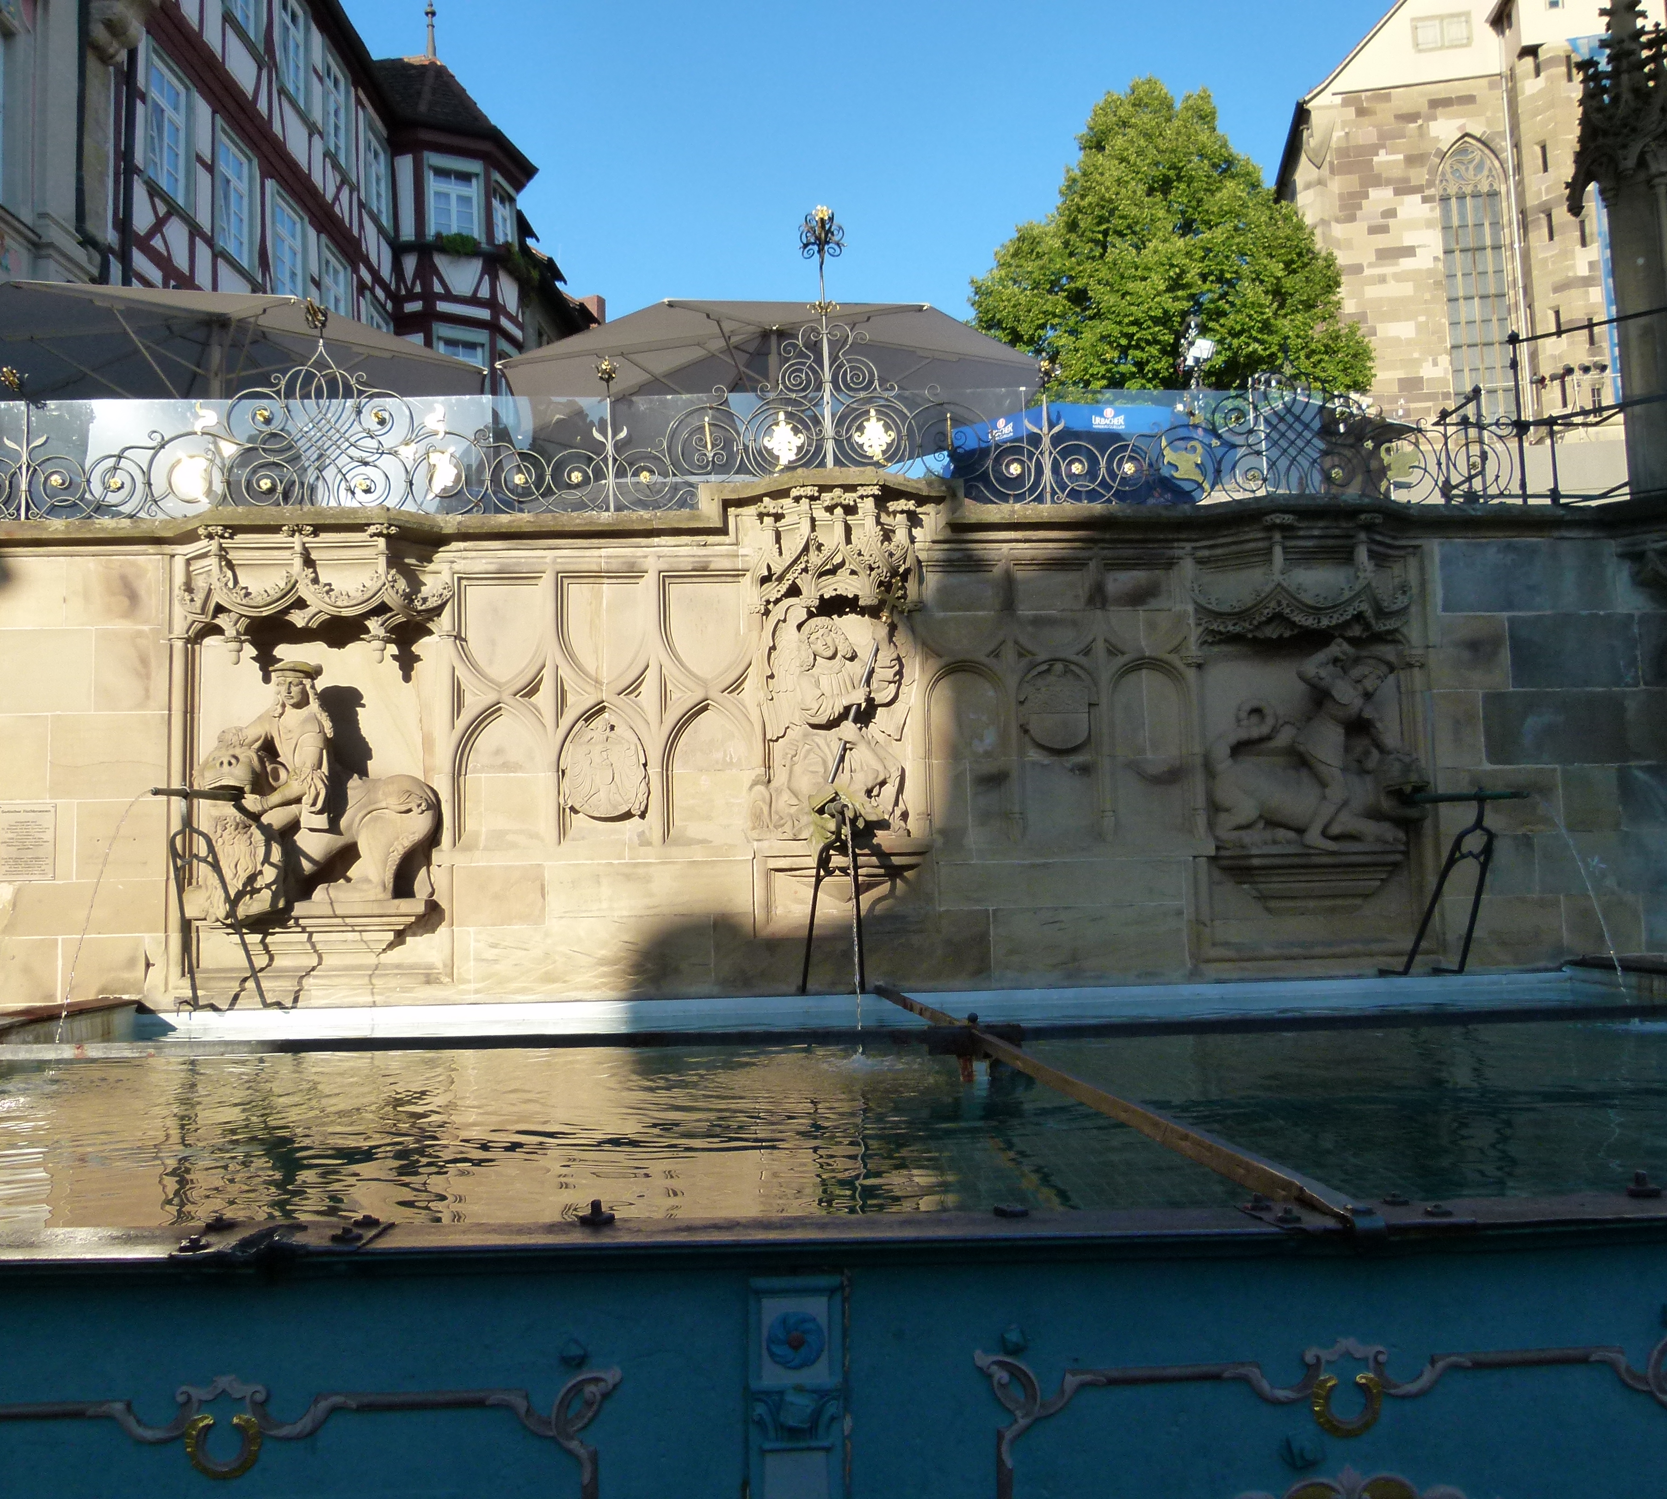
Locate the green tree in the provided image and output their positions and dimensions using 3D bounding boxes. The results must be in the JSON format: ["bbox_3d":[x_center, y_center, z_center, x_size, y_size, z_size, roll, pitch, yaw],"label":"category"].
[{"bbox_3d":[8.970,-11.191,38.352,10.369,14.000,10.057,-1,-6,0],"label":"green tree"}]

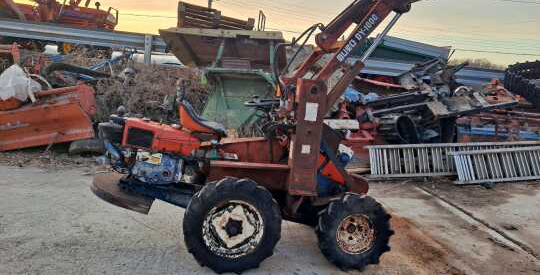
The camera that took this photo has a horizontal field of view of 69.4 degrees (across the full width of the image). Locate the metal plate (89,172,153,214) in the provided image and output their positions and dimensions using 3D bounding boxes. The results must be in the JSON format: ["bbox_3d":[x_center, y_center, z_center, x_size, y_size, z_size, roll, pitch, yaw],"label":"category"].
[{"bbox_3d":[-1.344,0.465,3.705,0.650,0.100,1.070,10,8,-5],"label":"metal plate"}]

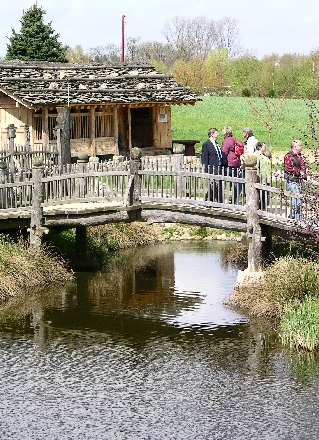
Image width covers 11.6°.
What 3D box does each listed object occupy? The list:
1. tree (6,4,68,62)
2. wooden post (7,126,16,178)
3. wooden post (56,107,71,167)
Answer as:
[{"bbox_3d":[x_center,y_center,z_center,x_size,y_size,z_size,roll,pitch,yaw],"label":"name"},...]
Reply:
[{"bbox_3d":[-5.851,-7.254,75.000,4.300,5.990,4.300,0,6,0],"label":"tree"},{"bbox_3d":[-4.309,-1.969,46.000,0.240,1.634,0.240,0,6,0],"label":"wooden post"},{"bbox_3d":[-2.695,-2.060,44.500,0.310,2.230,0.310,0,6,0],"label":"wooden post"}]

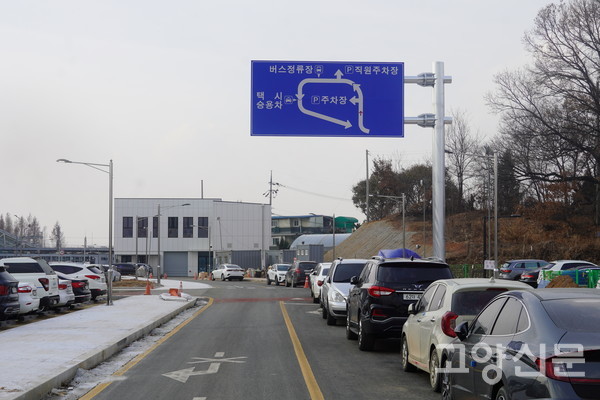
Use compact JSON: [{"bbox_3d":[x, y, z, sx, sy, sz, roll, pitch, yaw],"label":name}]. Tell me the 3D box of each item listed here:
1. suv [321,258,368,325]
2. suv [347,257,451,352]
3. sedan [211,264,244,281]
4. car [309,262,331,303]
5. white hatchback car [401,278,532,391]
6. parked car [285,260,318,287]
[{"bbox_3d":[1.700,2.653,27.988,1.920,1.770,4.750,0,-4,-2],"label":"suv"},{"bbox_3d":[2.103,2.137,20.532,1.940,1.820,4.850,0,-4,-2],"label":"suv"},{"bbox_3d":[-6.200,6.248,83.172,1.800,1.440,4.620,1,-4,-22],"label":"sedan"},{"bbox_3d":[1.270,3.484,40.461,1.620,1.540,3.680,0,-4,-4],"label":"car"},{"bbox_3d":[2.511,1.917,14.339,1.595,1.485,3.595,0,-4,-3],"label":"white hatchback car"},{"bbox_3d":[0.210,4.911,63.818,1.880,1.690,4.700,1,-4,-9],"label":"parked car"}]

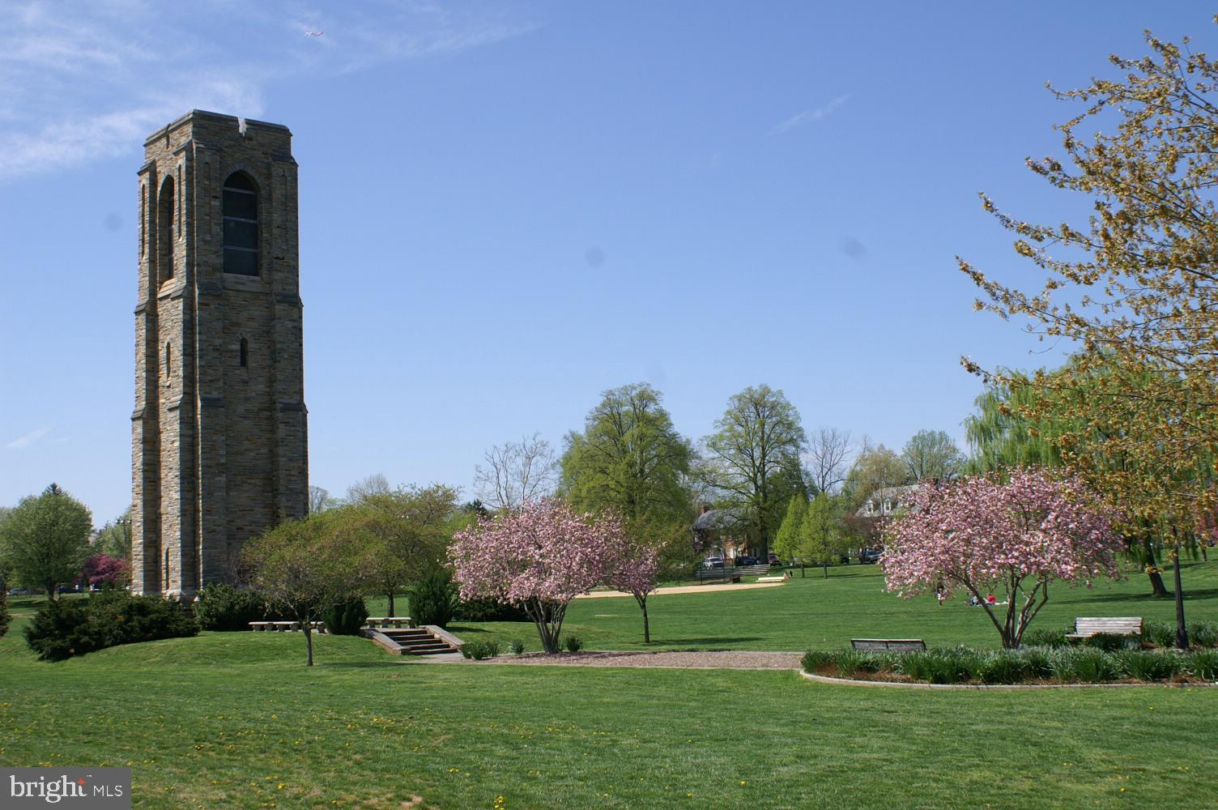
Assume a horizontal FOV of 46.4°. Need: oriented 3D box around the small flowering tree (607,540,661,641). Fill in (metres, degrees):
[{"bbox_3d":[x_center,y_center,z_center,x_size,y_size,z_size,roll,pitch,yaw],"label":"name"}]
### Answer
[{"bbox_3d":[0.863,6.346,48.604,1.723,3.552,1.723,-2,-6,1],"label":"small flowering tree"}]

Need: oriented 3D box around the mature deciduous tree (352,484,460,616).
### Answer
[{"bbox_3d":[-8.687,6.111,59.722,4.746,5.574,4.746,-1,-6,-8],"label":"mature deciduous tree"}]

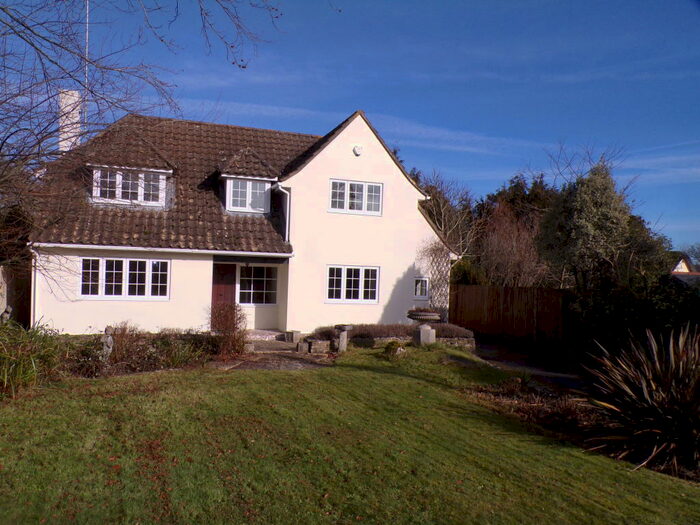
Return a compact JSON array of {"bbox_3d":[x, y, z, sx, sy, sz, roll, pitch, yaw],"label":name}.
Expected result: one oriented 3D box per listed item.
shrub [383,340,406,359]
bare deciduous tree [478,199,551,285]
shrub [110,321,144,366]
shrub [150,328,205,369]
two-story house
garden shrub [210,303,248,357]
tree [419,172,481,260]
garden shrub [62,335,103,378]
[{"bbox_3d":[1.207,2.361,15.400,0.600,0.450,0.500,2,-1,-18],"label":"shrub"},{"bbox_3d":[6.848,0.049,23.953,3.200,5.360,3.200,2,-1,-18],"label":"bare deciduous tree"},{"bbox_3d":[-5.095,1.843,13.000,0.680,1.000,0.650,2,-1,-18],"label":"shrub"},{"bbox_3d":[-3.995,1.966,13.100,1.100,0.850,0.950,2,-1,-18],"label":"shrub"},{"bbox_3d":[-3.614,-1.357,20.439,12.600,7.100,7.500,2,-1,-18],"label":"two-story house"},{"bbox_3d":[-3.145,1.695,14.500,0.850,1.330,0.800,2,-1,-18],"label":"garden shrub"},{"bbox_3d":[3.778,-0.634,23.943,3.600,6.530,3.600,2,-1,-18],"label":"tree"},{"bbox_3d":[-5.601,1.956,11.900,0.800,0.840,0.750,2,-1,-18],"label":"garden shrub"}]

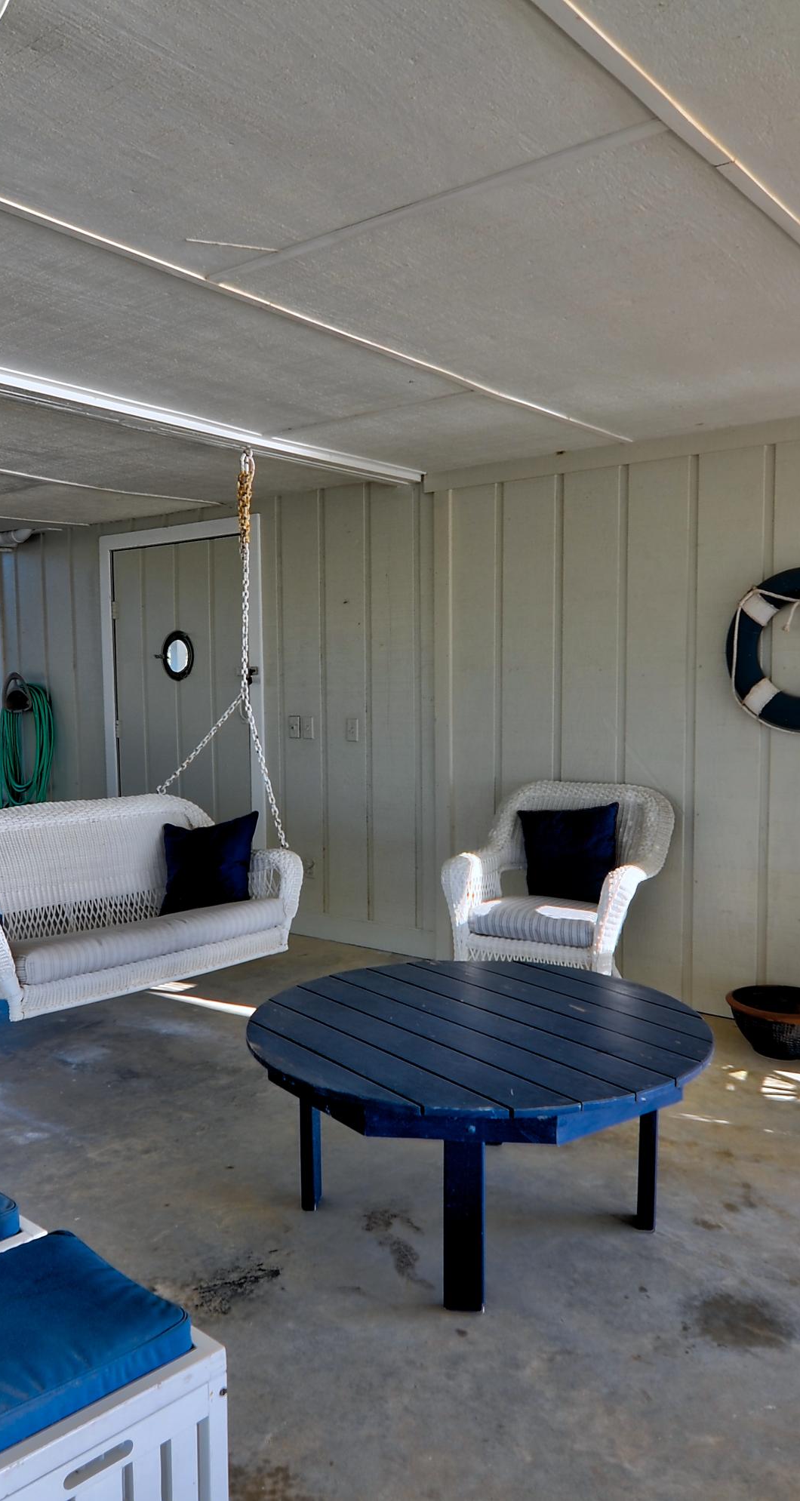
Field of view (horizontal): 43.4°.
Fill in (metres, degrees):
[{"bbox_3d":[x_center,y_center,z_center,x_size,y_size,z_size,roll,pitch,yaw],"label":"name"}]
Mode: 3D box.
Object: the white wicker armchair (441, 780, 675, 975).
[{"bbox_3d":[0.655,0.653,4.050,0.771,0.940,0.702,2,4,29],"label":"white wicker armchair"}]

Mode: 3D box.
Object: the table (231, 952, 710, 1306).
[{"bbox_3d":[0.200,0.957,2.614,1.157,0.514,1.157,0,4,0],"label":"table"}]

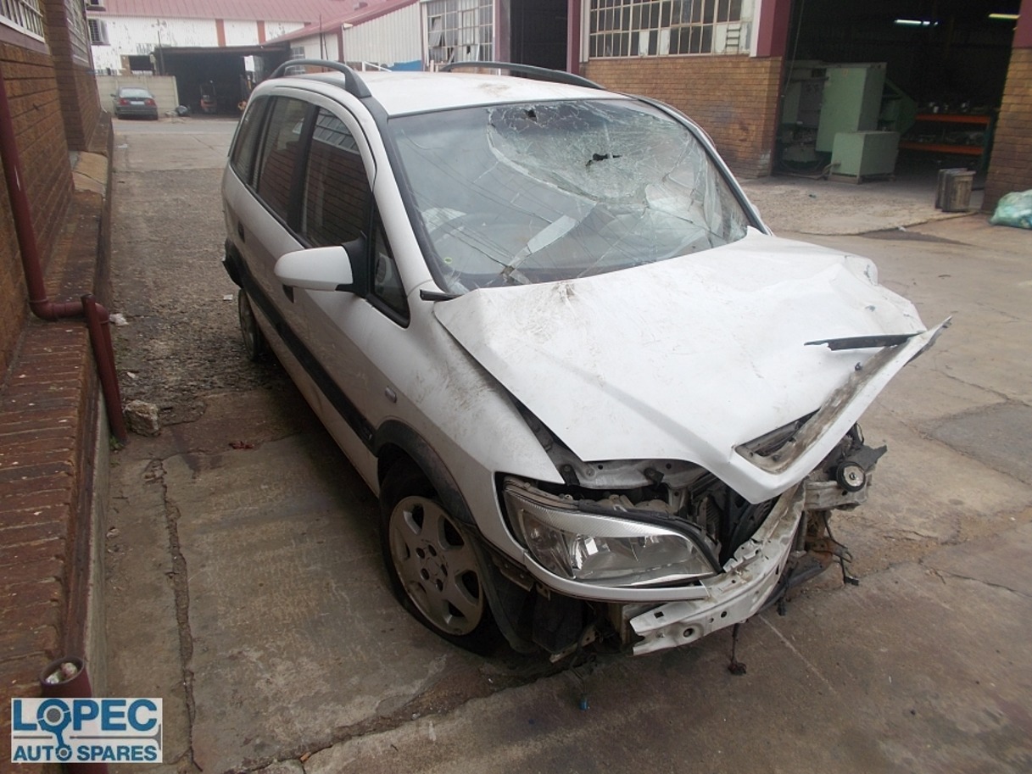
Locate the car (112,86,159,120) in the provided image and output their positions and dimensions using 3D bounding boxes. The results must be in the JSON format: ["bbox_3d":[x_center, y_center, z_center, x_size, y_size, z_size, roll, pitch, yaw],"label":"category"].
[{"bbox_3d":[-18.721,-13.933,38.077,1.740,1.420,4.450,-10,24,-24],"label":"car"}]

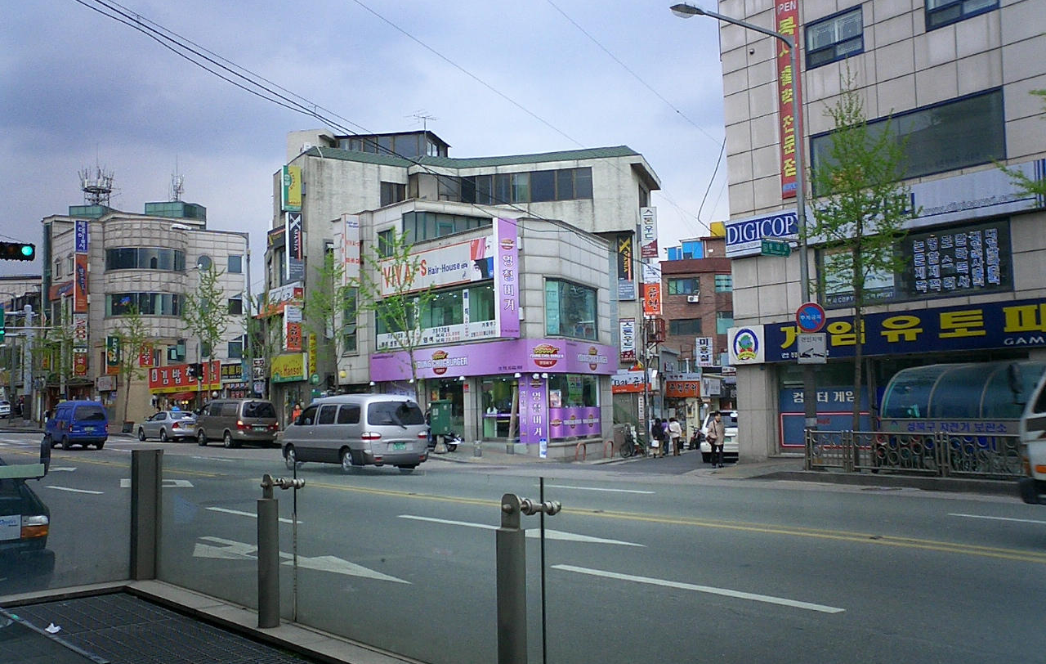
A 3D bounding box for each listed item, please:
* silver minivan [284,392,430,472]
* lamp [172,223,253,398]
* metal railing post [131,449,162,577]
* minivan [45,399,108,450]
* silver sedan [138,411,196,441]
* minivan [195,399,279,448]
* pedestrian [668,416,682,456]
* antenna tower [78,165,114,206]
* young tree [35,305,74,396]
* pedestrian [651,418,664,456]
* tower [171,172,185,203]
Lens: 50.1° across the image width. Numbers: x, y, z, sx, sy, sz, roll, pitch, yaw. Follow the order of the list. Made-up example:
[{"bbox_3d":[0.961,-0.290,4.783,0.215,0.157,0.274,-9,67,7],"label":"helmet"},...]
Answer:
[{"bbox_3d":[-4.550,2.680,29.600,1.820,1.930,4.700,2,-5,-39],"label":"silver minivan"},{"bbox_3d":[-13.650,0.080,49.200,3.600,9.400,0.350,2,-5,-39],"label":"lamp"},{"bbox_3d":[-3.288,1.595,9.770,0.250,1.130,0.200,0,-4,-12],"label":"metal railing post"},{"bbox_3d":[-17.458,3.635,43.760,1.420,1.880,3.500,2,-5,-37],"label":"minivan"},{"bbox_3d":[-16.200,4.360,51.600,1.800,1.450,4.700,2,-5,-39],"label":"silver sedan"},{"bbox_3d":[-11.046,3.531,43.104,1.900,1.750,4.890,1,-5,-34],"label":"minivan"},{"bbox_3d":[5.930,4.050,43.500,0.500,1.590,0.360,-2,-4,14],"label":"pedestrian"},{"bbox_3d":[-29.540,-10.111,77.500,2.300,2.800,2.300,2,-5,-37],"label":"antenna tower"},{"bbox_3d":[-27.700,2.000,66.000,2.400,7.300,2.400,1,-4,-23],"label":"young tree"},{"bbox_3d":[5.367,4.228,44.500,0.500,1.590,0.420,-2,-4,12],"label":"pedestrian"},{"bbox_3d":[-24.858,-10.385,80.500,1.000,2.200,1.000,2,-5,-37],"label":"tower"}]

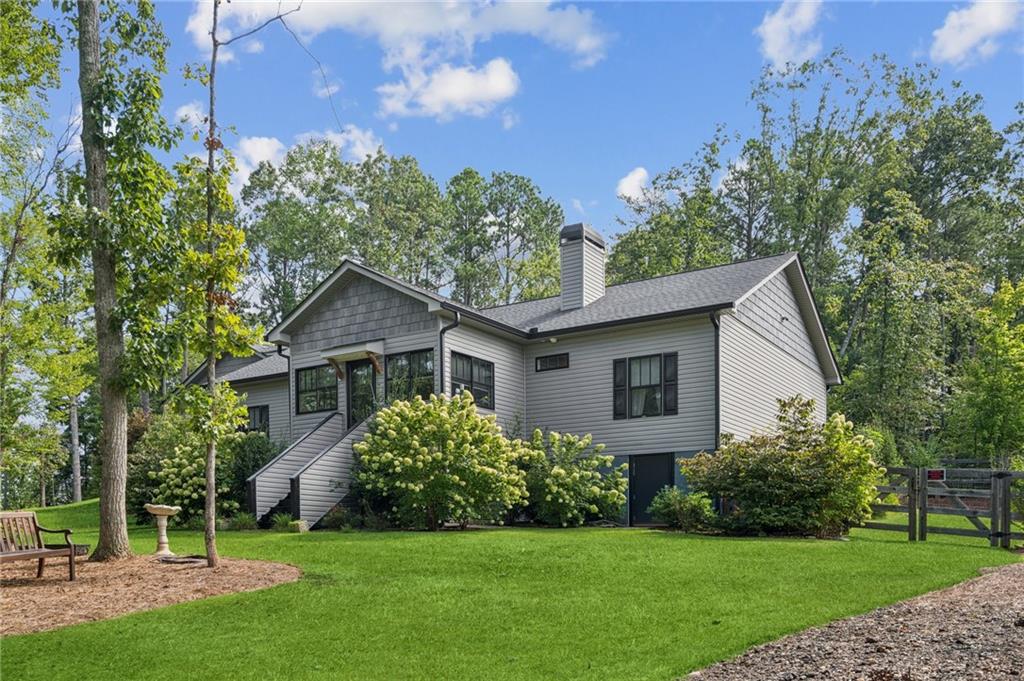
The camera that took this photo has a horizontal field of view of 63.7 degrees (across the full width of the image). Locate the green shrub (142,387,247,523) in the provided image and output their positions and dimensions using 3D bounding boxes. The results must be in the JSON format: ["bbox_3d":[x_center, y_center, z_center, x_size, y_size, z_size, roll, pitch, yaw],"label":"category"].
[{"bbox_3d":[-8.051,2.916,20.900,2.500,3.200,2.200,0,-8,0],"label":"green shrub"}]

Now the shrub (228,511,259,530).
[{"bbox_3d":[-5.994,4.030,18.400,0.640,0.420,0.550,0,-8,0],"label":"shrub"}]

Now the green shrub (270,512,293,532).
[{"bbox_3d":[-5.062,3.997,18.100,0.480,0.420,0.450,0,-8,0],"label":"green shrub"}]

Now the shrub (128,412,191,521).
[{"bbox_3d":[-9.510,3.436,22.300,2.200,2.900,2.200,0,-8,0],"label":"shrub"}]

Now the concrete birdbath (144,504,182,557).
[{"bbox_3d":[-5.159,2.812,12.200,0.550,0.740,0.550,0,-8,0],"label":"concrete birdbath"}]

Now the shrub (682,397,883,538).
[{"bbox_3d":[5.831,2.727,17.700,4.000,2.850,3.100,0,-8,0],"label":"shrub"}]

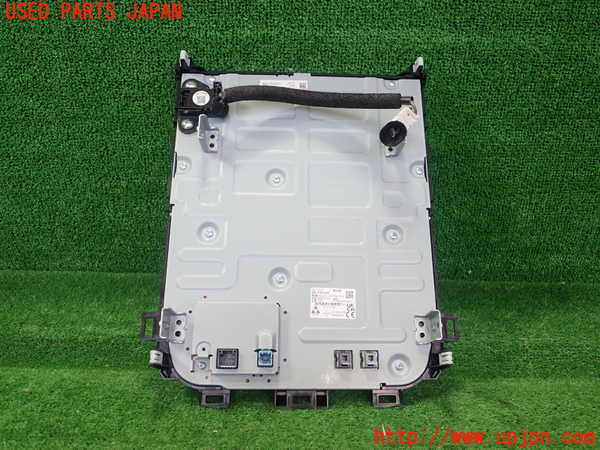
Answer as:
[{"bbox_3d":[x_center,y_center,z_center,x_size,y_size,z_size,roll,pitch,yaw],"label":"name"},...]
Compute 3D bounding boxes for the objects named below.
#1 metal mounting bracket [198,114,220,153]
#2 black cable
[{"bbox_3d":[-0.082,-0.081,0.469,0.015,0.024,0.028,1,-16,-2],"label":"metal mounting bracket"},{"bbox_3d":[0.016,-0.118,0.482,0.174,0.019,0.017,1,-19,-2],"label":"black cable"}]

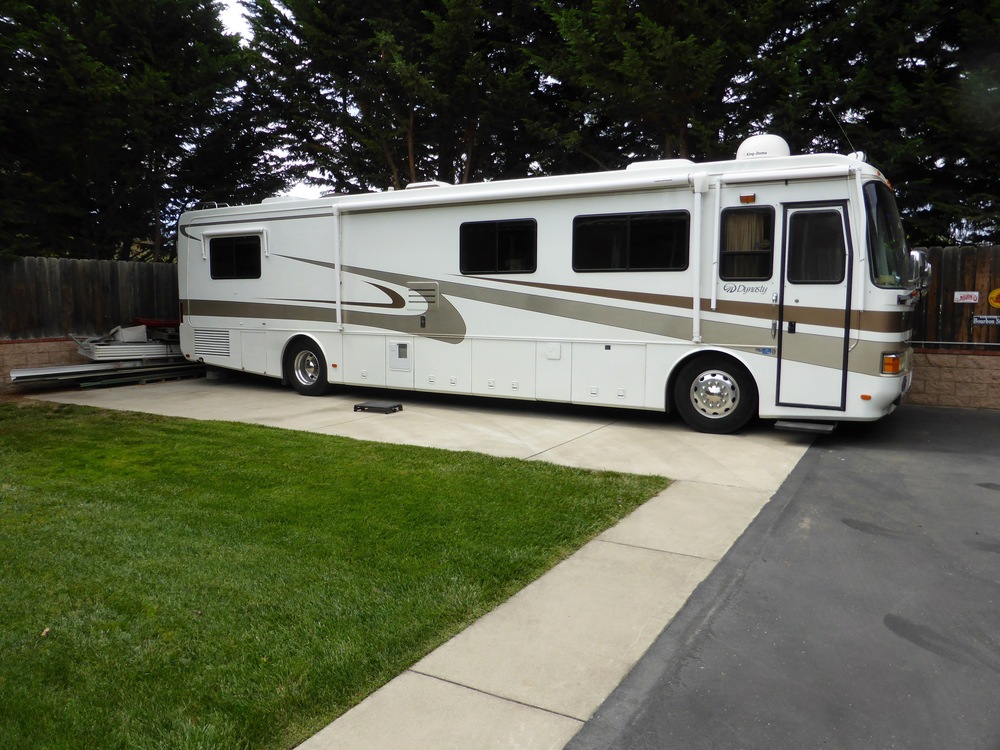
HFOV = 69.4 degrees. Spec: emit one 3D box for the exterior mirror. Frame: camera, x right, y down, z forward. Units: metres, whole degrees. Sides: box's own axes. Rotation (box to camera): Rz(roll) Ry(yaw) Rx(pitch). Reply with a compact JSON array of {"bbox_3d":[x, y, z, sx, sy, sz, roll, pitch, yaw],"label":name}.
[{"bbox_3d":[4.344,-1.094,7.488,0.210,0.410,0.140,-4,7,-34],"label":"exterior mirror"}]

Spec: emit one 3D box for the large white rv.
[{"bbox_3d":[-0.225,-1.458,11.765,12.240,3.715,2.600,4,7,30],"label":"large white rv"}]

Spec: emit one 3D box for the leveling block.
[{"bbox_3d":[-1.791,0.483,10.615,0.570,0.100,0.380,3,7,25],"label":"leveling block"}]

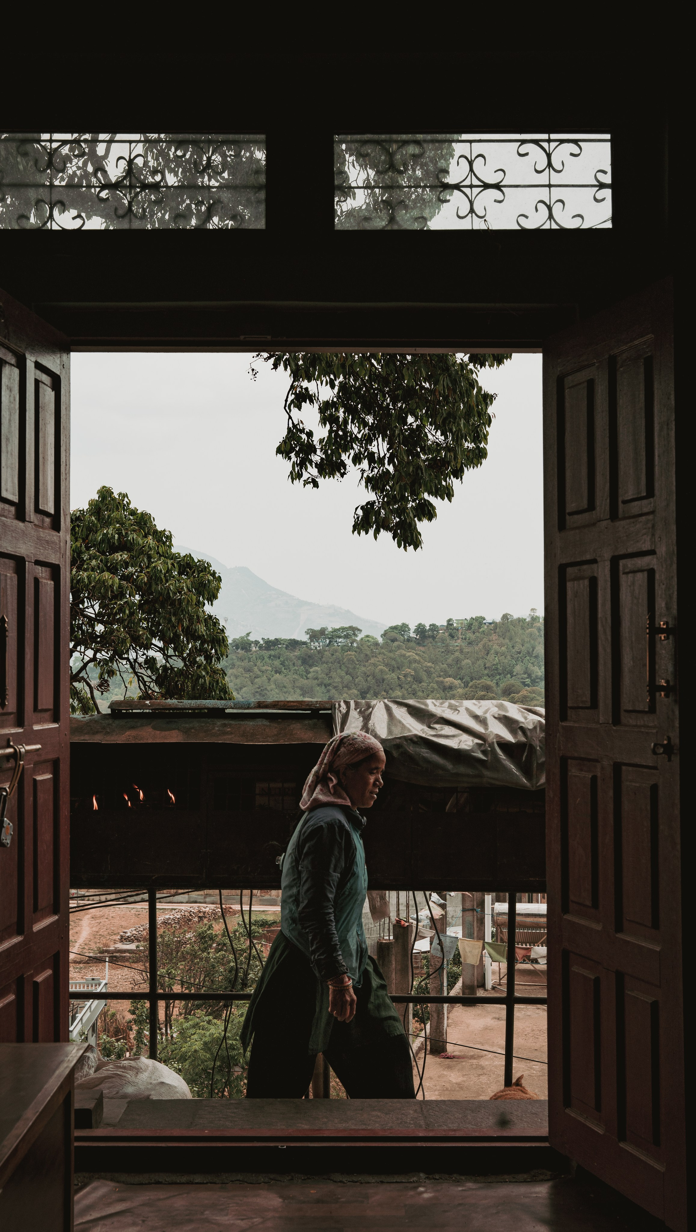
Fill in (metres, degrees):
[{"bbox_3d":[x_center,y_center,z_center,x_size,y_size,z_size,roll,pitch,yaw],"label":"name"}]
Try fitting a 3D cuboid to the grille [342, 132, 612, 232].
[{"bbox_3d":[0.326,-1.132,3.568,0.731,0.268,0.025,0,-2,0],"label":"grille"}]

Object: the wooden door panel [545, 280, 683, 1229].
[{"bbox_3d":[0.619,0.296,3.182,0.050,2.030,0.593,1,-2,-20],"label":"wooden door panel"}]

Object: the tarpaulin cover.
[{"bbox_3d":[0.393,0.466,5.085,0.891,0.304,0.650,0,-2,0],"label":"tarpaulin cover"}]

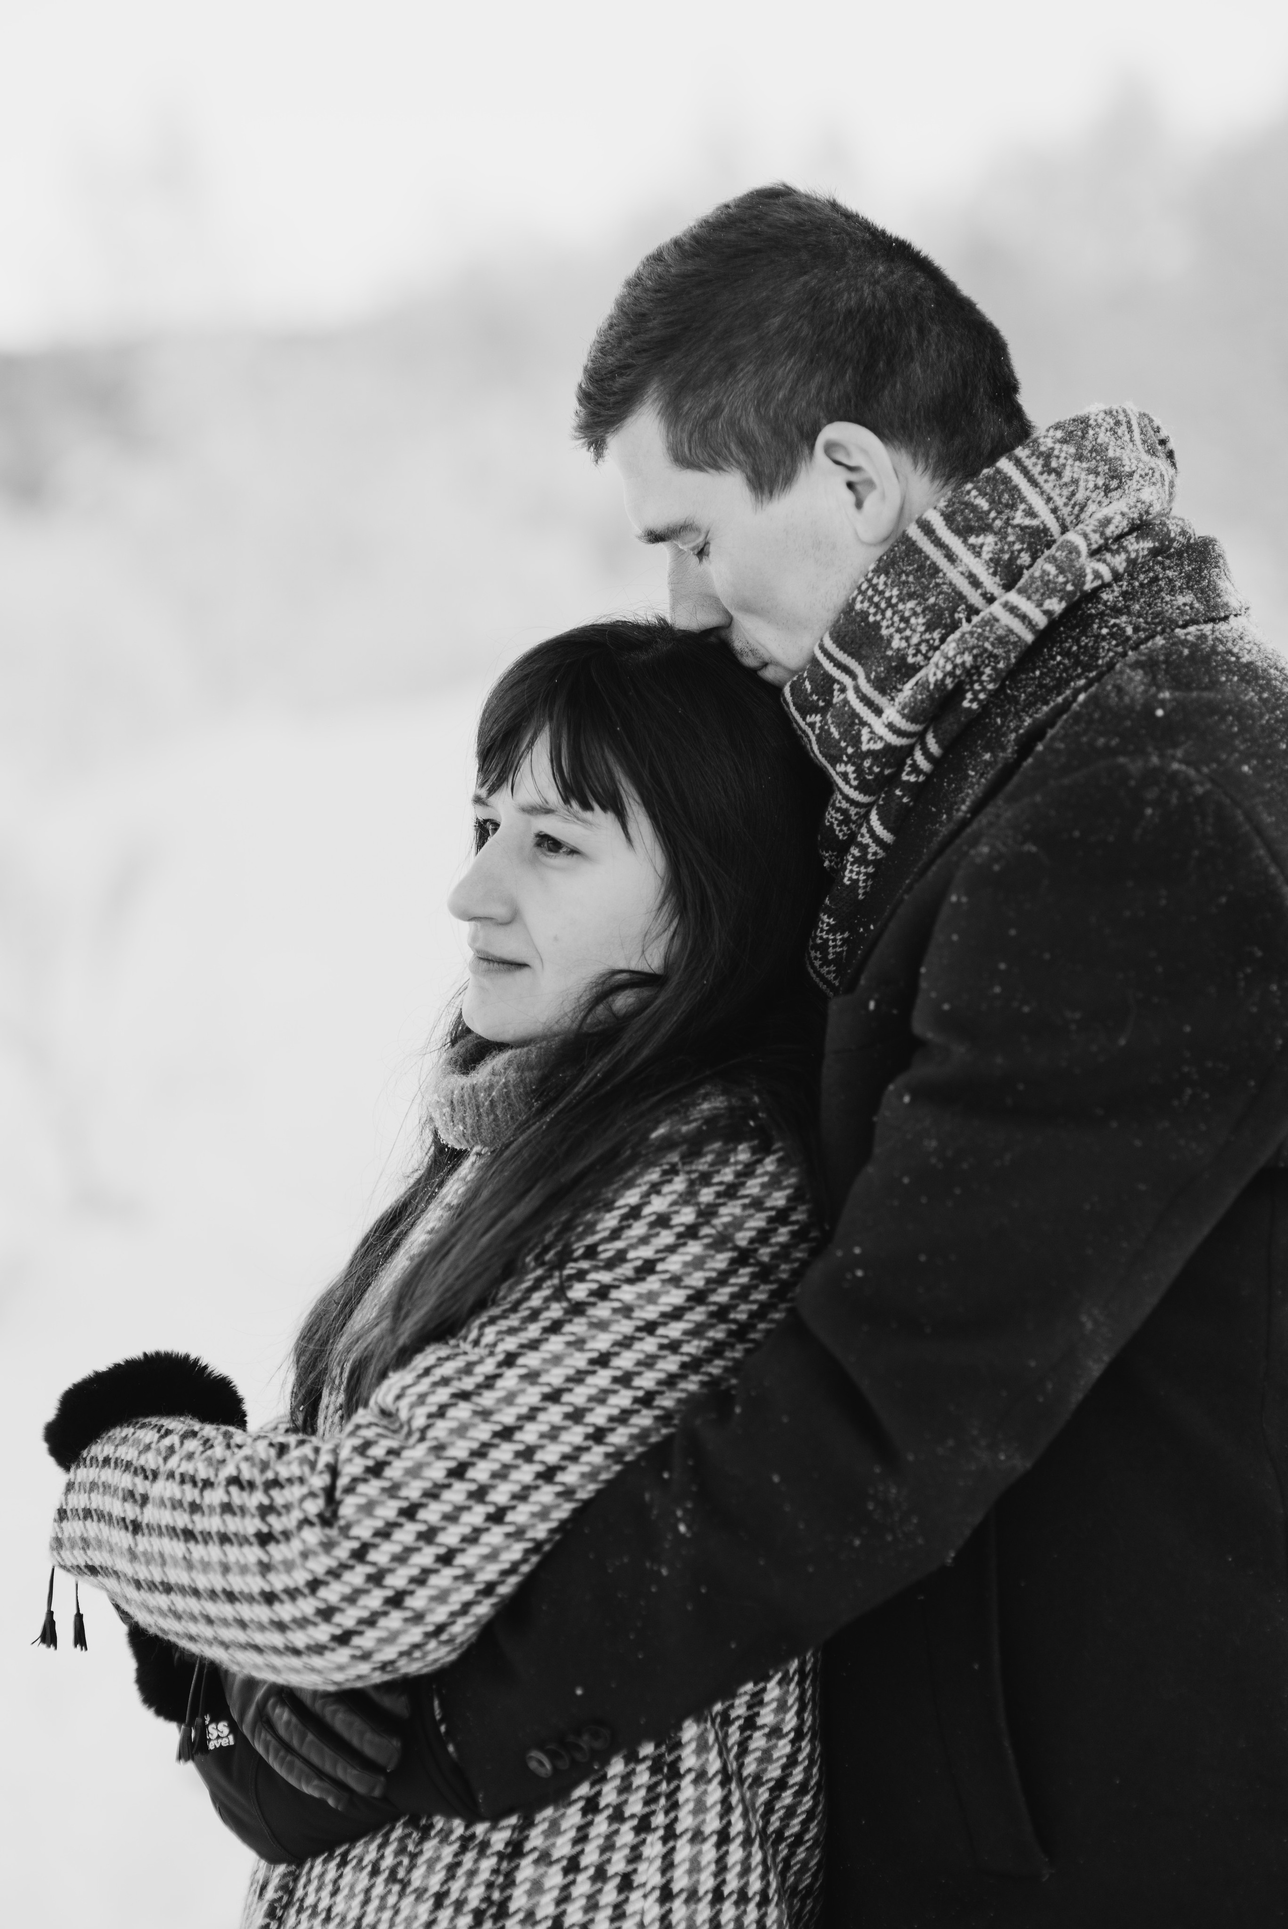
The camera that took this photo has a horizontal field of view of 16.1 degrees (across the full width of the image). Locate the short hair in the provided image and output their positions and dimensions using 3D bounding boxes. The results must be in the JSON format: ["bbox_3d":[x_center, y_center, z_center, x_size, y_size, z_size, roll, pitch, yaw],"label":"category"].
[{"bbox_3d":[0.072,-0.302,2.300,0.220,0.178,0.170,-20,0,5],"label":"short hair"}]

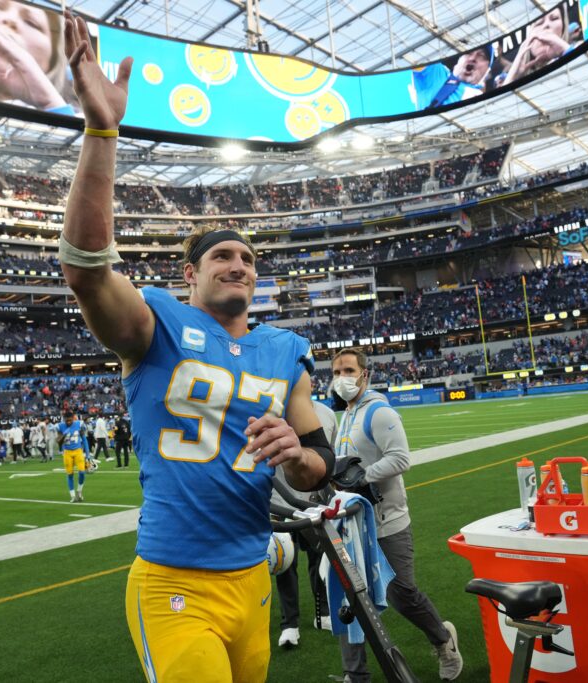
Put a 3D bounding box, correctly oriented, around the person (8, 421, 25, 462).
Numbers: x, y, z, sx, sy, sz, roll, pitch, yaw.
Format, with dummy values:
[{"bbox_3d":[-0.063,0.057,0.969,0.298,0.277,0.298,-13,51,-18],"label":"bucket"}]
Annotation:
[{"bbox_3d":[-12.308,4.460,30.286,0.620,1.800,0.500,0,-7,-45],"label":"person"}]

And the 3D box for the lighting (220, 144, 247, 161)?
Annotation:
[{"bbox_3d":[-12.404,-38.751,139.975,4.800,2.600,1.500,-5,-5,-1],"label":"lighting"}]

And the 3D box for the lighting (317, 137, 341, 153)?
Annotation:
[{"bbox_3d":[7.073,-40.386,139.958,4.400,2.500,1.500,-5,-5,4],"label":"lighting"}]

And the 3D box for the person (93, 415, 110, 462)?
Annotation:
[{"bbox_3d":[-7.246,3.640,25.716,0.720,1.760,0.550,-3,-5,-15],"label":"person"}]

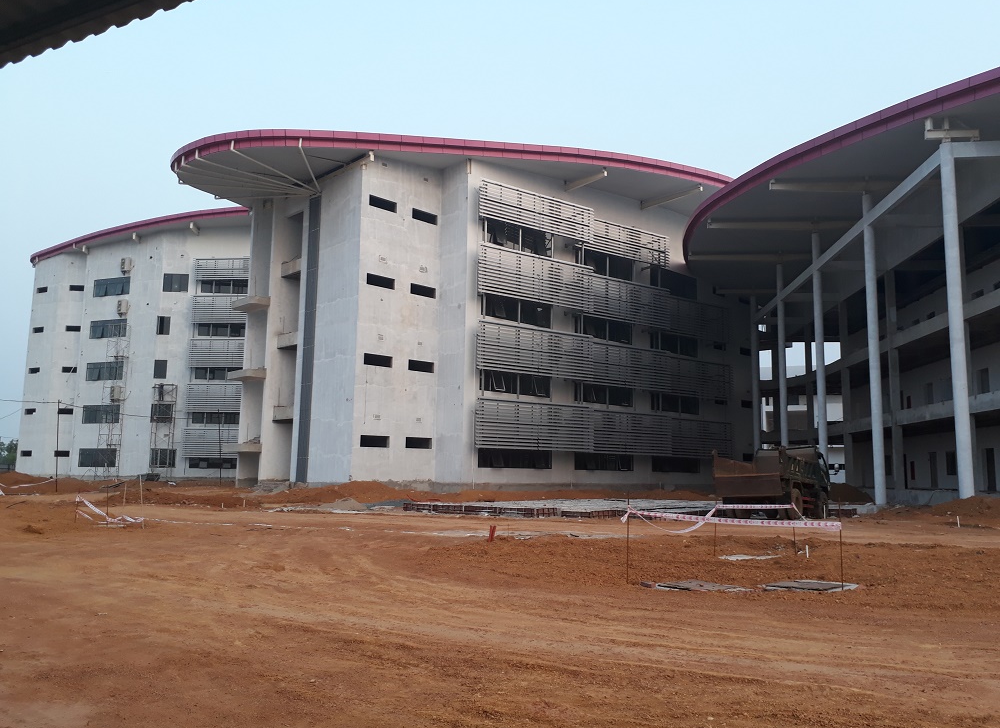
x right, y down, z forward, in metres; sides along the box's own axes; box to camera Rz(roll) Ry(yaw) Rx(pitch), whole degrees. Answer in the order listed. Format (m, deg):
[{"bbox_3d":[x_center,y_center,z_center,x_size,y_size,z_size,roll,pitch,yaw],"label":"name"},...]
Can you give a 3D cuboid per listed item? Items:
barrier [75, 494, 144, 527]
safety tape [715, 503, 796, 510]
[{"bbox_3d":[-9.612,3.606,19.200,1.650,0.700,0.700,-1,-8,11],"label":"barrier"},{"bbox_3d":[5.012,2.795,15.300,1.580,0.100,0.060,2,-8,-6],"label":"safety tape"}]

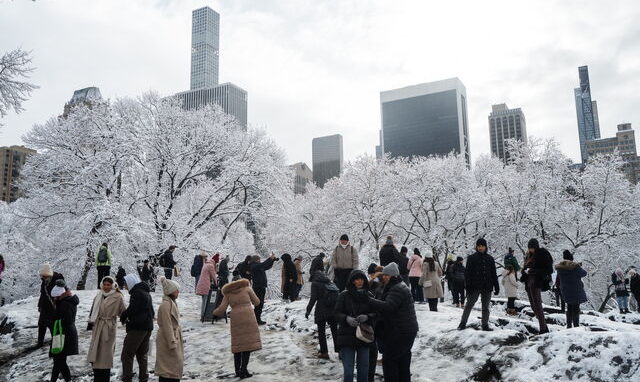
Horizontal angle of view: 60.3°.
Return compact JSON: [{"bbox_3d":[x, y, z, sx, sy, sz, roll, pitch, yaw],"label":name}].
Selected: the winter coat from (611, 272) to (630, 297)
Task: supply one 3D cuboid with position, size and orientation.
[{"bbox_3d":[10.584,3.276,19.400,0.640,0.830,0.440,-3,-10,14],"label":"winter coat"}]

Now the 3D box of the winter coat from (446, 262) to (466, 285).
[{"bbox_3d":[4.701,2.831,18.900,0.600,0.760,0.420,-5,-11,21],"label":"winter coat"}]

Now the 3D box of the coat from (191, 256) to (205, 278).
[{"bbox_3d":[-4.137,2.550,18.600,0.420,0.800,0.500,6,-12,-36],"label":"coat"}]

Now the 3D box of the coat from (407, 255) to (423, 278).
[{"bbox_3d":[2.923,2.323,16.947,0.490,0.700,0.370,-4,-11,17],"label":"coat"}]

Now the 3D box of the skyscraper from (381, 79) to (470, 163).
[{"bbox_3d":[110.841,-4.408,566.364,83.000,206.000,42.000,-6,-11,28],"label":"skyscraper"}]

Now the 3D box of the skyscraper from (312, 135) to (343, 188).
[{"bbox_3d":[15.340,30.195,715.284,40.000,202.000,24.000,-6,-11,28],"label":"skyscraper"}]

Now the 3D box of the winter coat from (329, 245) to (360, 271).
[{"bbox_3d":[0.593,1.630,13.600,0.680,0.670,0.400,-1,-10,3],"label":"winter coat"}]

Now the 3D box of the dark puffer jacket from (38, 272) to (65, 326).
[{"bbox_3d":[-5.133,2.078,10.550,0.540,1.030,0.440,0,-10,-7],"label":"dark puffer jacket"}]

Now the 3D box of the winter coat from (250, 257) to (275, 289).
[{"bbox_3d":[-1.474,2.071,14.000,0.550,0.820,0.540,8,-13,-40],"label":"winter coat"}]

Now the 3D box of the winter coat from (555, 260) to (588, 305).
[{"bbox_3d":[5.457,1.985,11.950,0.700,0.970,0.500,-6,-11,28],"label":"winter coat"}]

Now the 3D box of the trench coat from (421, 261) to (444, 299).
[{"bbox_3d":[3.030,2.408,14.900,0.600,0.970,0.420,-3,-10,13],"label":"trench coat"}]

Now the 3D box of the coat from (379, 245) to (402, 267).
[{"bbox_3d":[1.919,1.864,15.101,0.580,0.760,0.380,-2,-10,8],"label":"coat"}]

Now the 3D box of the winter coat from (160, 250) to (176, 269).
[{"bbox_3d":[-5.552,2.535,20.386,0.420,0.700,0.500,2,-10,-15],"label":"winter coat"}]

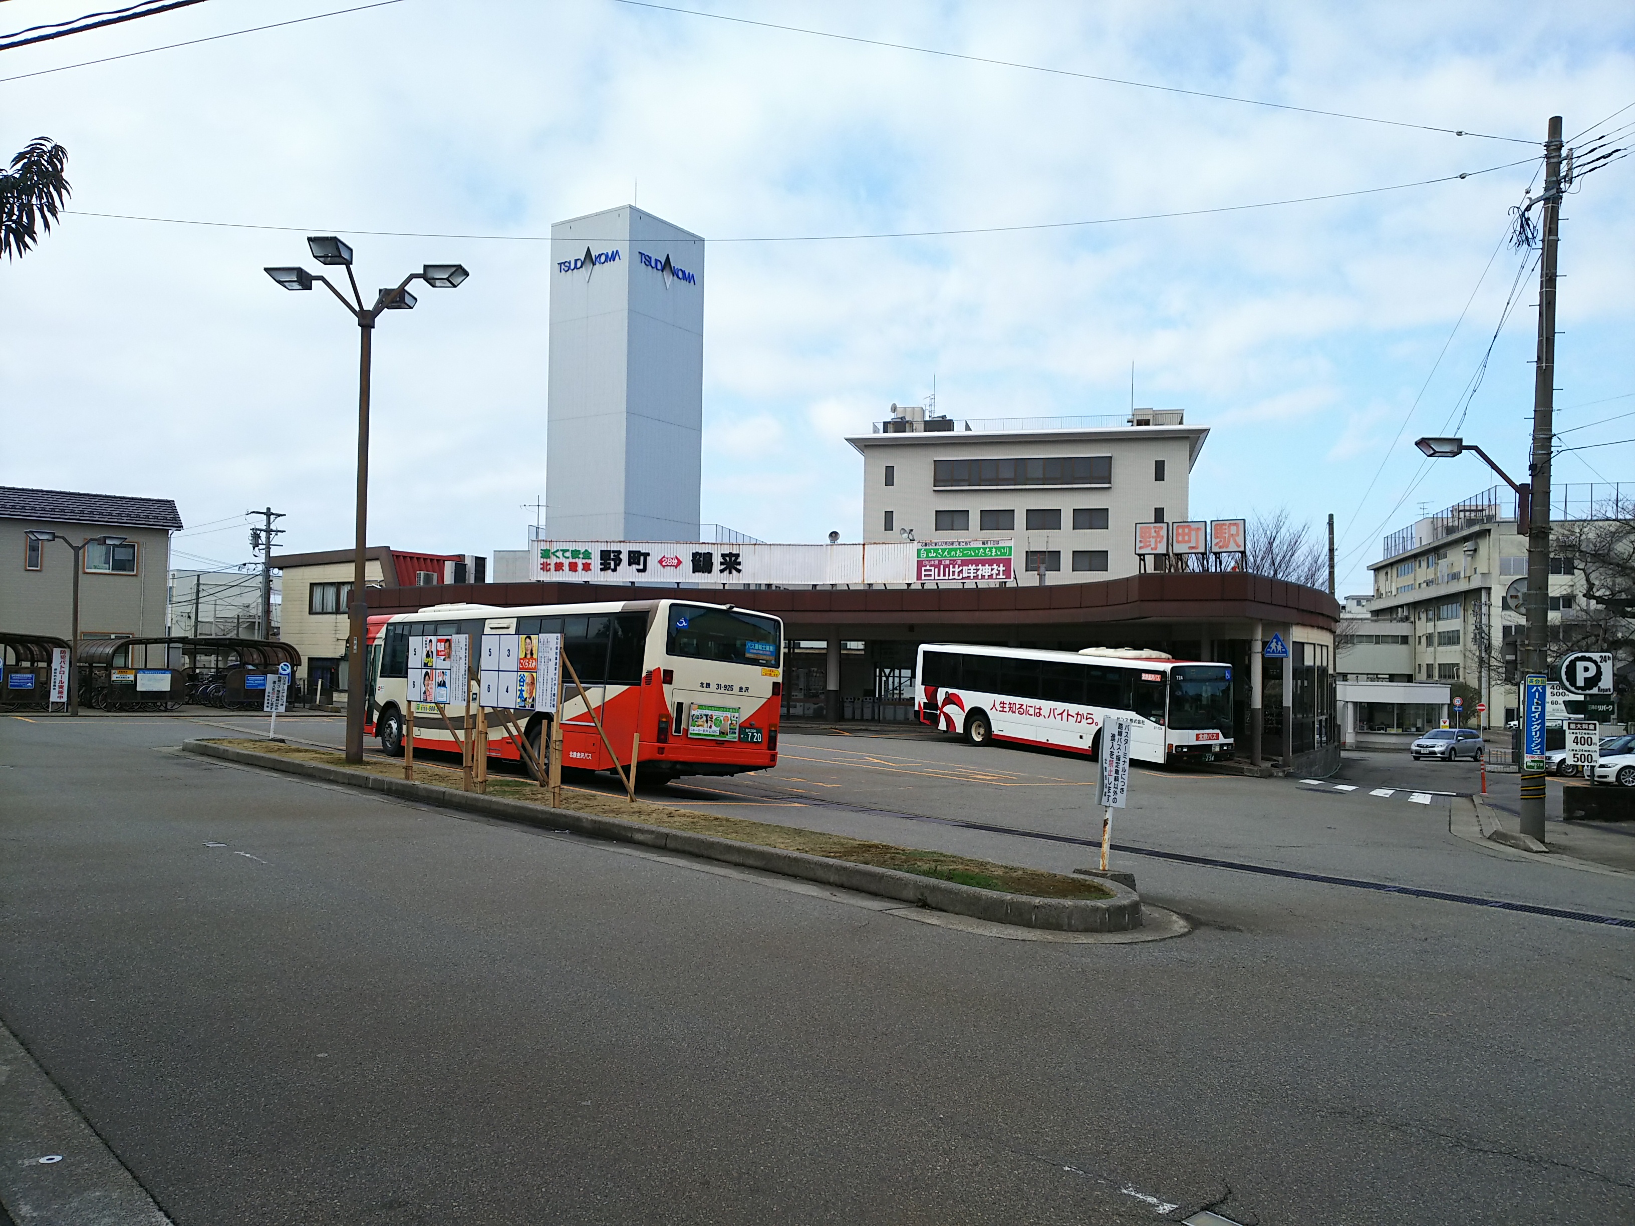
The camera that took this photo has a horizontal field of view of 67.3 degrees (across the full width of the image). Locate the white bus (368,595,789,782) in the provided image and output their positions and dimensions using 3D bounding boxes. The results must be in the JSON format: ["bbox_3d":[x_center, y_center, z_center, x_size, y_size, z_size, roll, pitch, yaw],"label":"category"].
[{"bbox_3d":[-4.999,1.382,22.092,2.360,2.950,10.600,7,-6,-42],"label":"white bus"}]

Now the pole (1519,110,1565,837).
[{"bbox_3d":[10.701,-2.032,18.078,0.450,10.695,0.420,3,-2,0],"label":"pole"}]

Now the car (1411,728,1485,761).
[{"bbox_3d":[29.957,6.276,58.300,4.400,1.480,1.700,2,-3,-37],"label":"car"}]

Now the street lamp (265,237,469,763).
[{"bbox_3d":[-6.957,-1.540,18.751,3.050,7.639,3.050,1,-2,-5],"label":"street lamp"}]

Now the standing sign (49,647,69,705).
[{"bbox_3d":[-21.810,1.818,35.300,0.500,1.680,0.070,2,-2,-31],"label":"standing sign"}]

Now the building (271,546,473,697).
[{"bbox_3d":[-18.710,0.757,51.996,9.200,6.300,5.000,-1,-3,38],"label":"building"}]

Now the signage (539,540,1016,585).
[{"bbox_3d":[-1.745,-1.798,43.000,16.900,1.420,0.200,1,-2,5],"label":"signage"}]

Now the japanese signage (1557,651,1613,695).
[{"bbox_3d":[13.360,1.041,21.300,0.900,0.730,0.140,1,-2,5],"label":"japanese signage"}]

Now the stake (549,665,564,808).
[{"bbox_3d":[-3.010,1.400,14.250,0.100,1.700,0.120,3,-3,-44],"label":"stake"}]

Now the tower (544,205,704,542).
[{"bbox_3d":[-14.638,-11.640,93.011,8.091,34.879,8.091,0,-2,35],"label":"tower"}]

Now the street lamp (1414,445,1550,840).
[{"bbox_3d":[9.584,0.316,17.805,1.930,5.841,0.450,1,-2,3],"label":"street lamp"}]

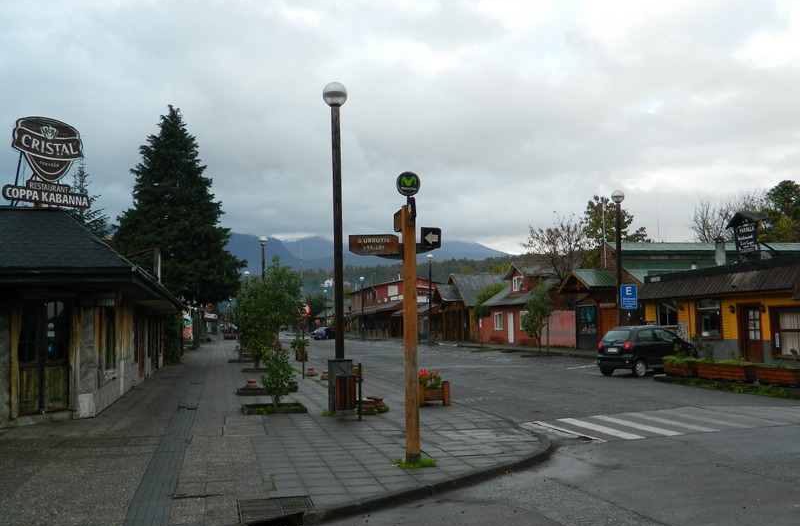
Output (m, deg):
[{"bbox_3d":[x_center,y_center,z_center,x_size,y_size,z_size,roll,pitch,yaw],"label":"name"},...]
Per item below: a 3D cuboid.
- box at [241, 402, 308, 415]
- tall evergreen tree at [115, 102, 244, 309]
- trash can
[{"bbox_3d":[-2.443,2.809,15.648,1.200,0.110,1.180,0,-5,-12],"label":"box"},{"bbox_3d":[-15.196,-2.458,56.000,9.200,16.900,9.200,0,-4,-12],"label":"tall evergreen tree"},{"bbox_3d":[-0.888,2.129,13.350,0.360,0.590,0.360,0,-4,-12],"label":"trash can"}]

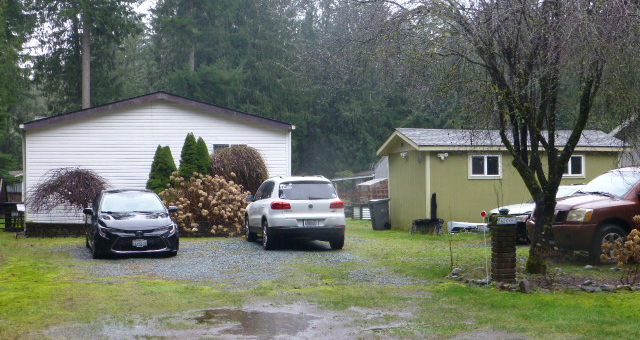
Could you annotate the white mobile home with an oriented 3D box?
[{"bbox_3d":[-5.717,-0.151,30.602,7.650,4.030,12.000,0,0,-12],"label":"white mobile home"}]

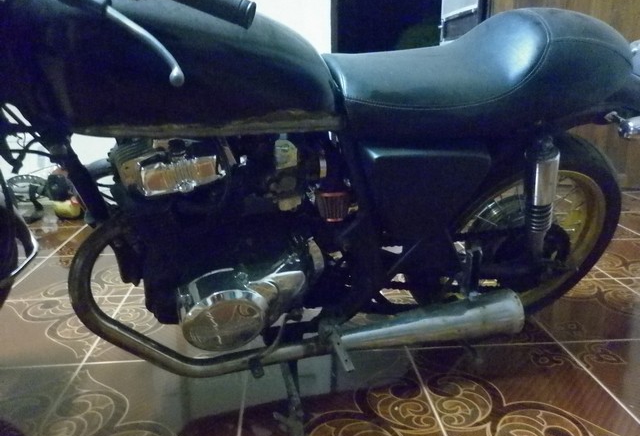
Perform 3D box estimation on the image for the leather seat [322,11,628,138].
[{"bbox_3d":[0.383,-0.332,1.159,0.750,0.260,0.250,-5,29,-16],"label":"leather seat"}]

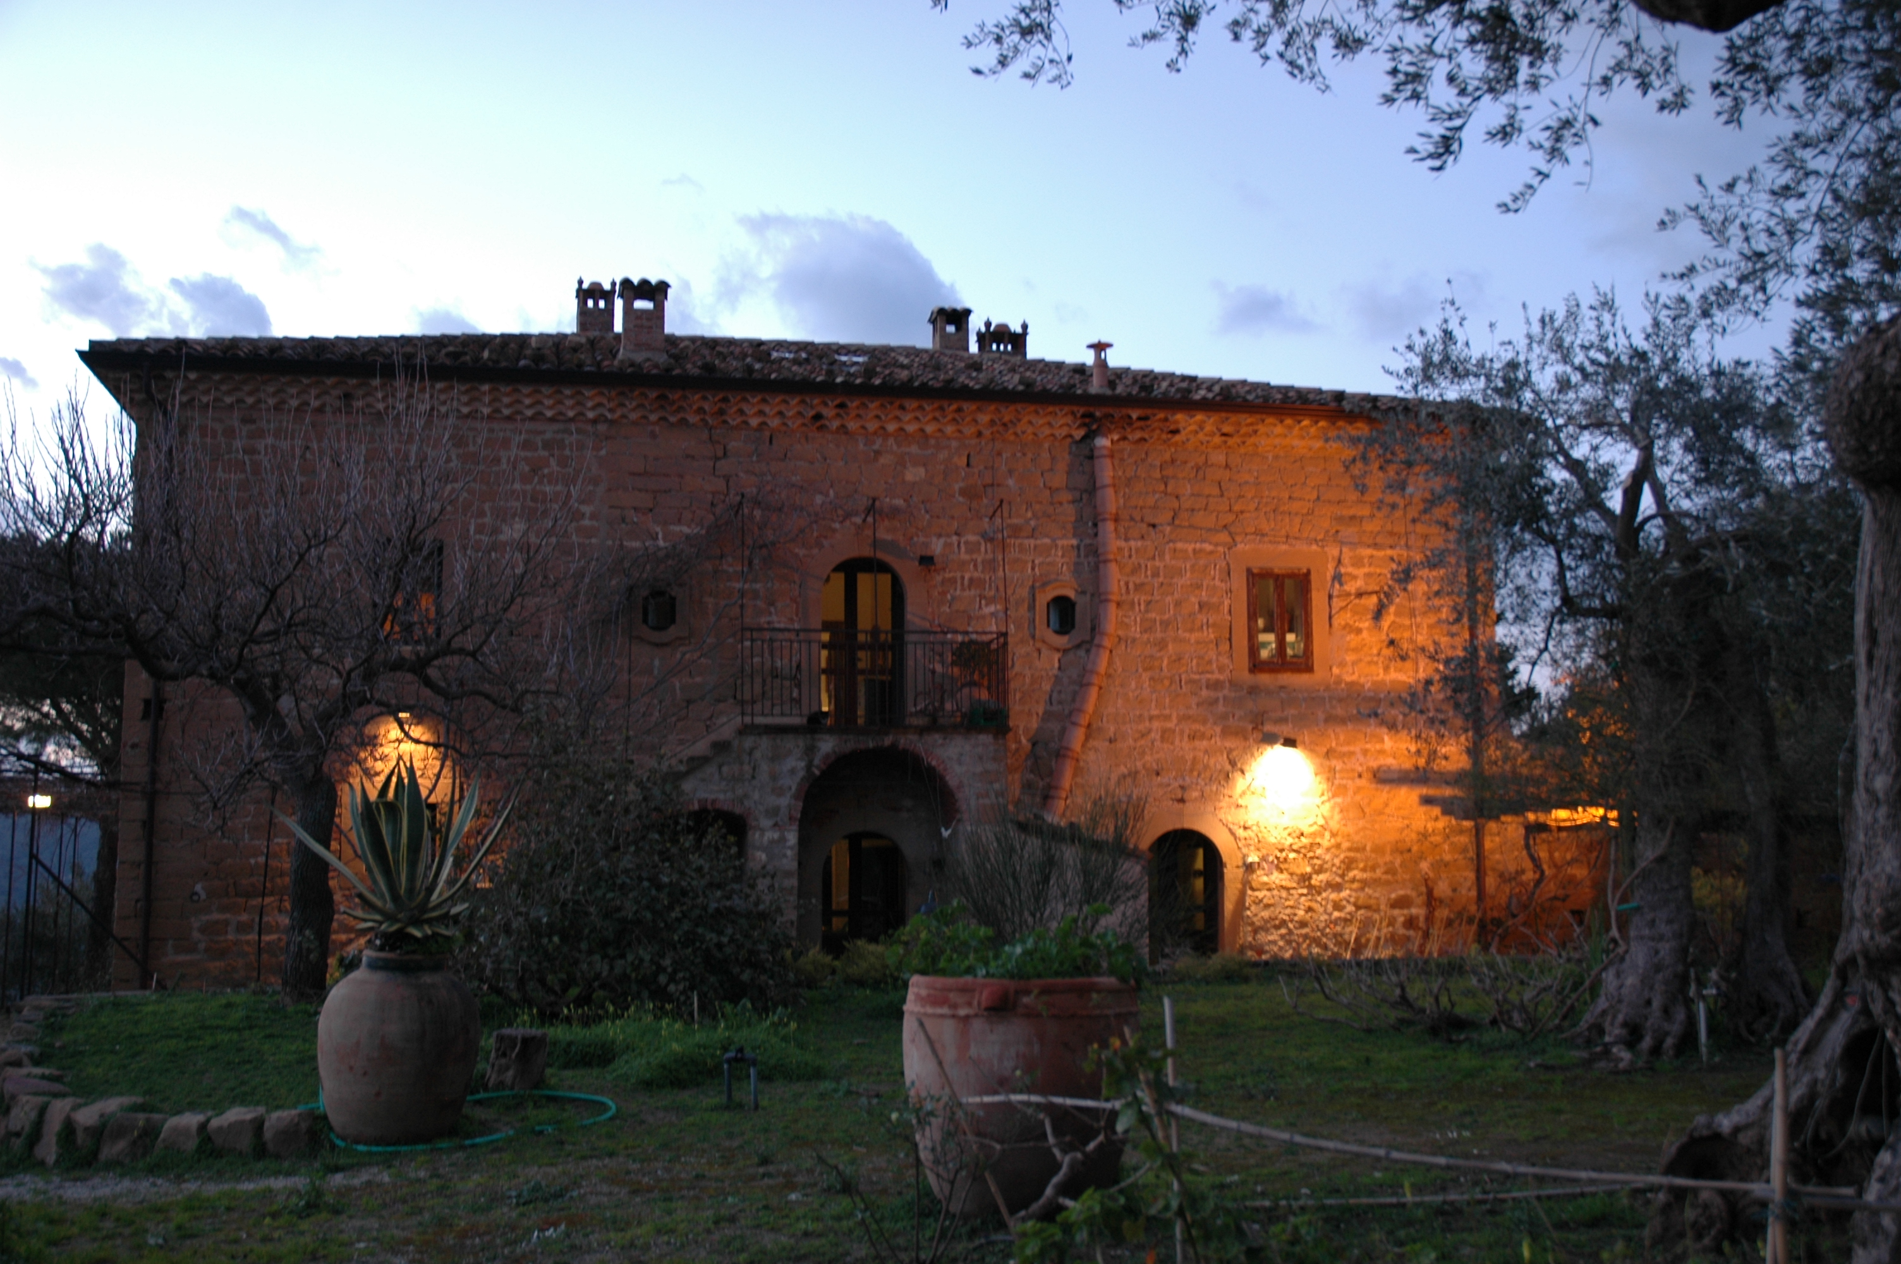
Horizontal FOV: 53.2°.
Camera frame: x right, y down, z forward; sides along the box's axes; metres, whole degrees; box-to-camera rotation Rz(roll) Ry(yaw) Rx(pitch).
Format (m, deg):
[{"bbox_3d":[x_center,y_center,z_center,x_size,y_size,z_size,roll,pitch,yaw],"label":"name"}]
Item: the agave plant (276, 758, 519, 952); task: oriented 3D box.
[{"bbox_3d":[-2.855,1.153,9.836,1.200,0.970,1.120,0,-5,0],"label":"agave plant"}]

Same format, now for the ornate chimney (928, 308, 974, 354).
[{"bbox_3d":[-0.003,-4.593,29.346,0.600,0.720,0.600,1,-5,-12],"label":"ornate chimney"}]

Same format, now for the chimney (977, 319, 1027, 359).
[{"bbox_3d":[0.817,-4.485,29.537,0.650,0.630,0.650,1,-5,-12],"label":"chimney"}]

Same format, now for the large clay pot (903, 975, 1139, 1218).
[{"bbox_3d":[0.290,1.870,7.861,0.970,0.920,0.970,0,-5,0],"label":"large clay pot"}]

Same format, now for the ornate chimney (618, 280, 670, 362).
[{"bbox_3d":[-4.120,-4.116,25.486,0.670,1.120,0.670,1,-5,-12],"label":"ornate chimney"}]

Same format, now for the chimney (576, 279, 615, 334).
[{"bbox_3d":[-5.380,-4.828,28.765,0.580,0.880,0.580,1,-5,-12],"label":"chimney"}]

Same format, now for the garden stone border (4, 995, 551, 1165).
[{"bbox_3d":[-5.104,2.874,13.515,2.800,0.450,9.300,2,-6,-25],"label":"garden stone border"}]

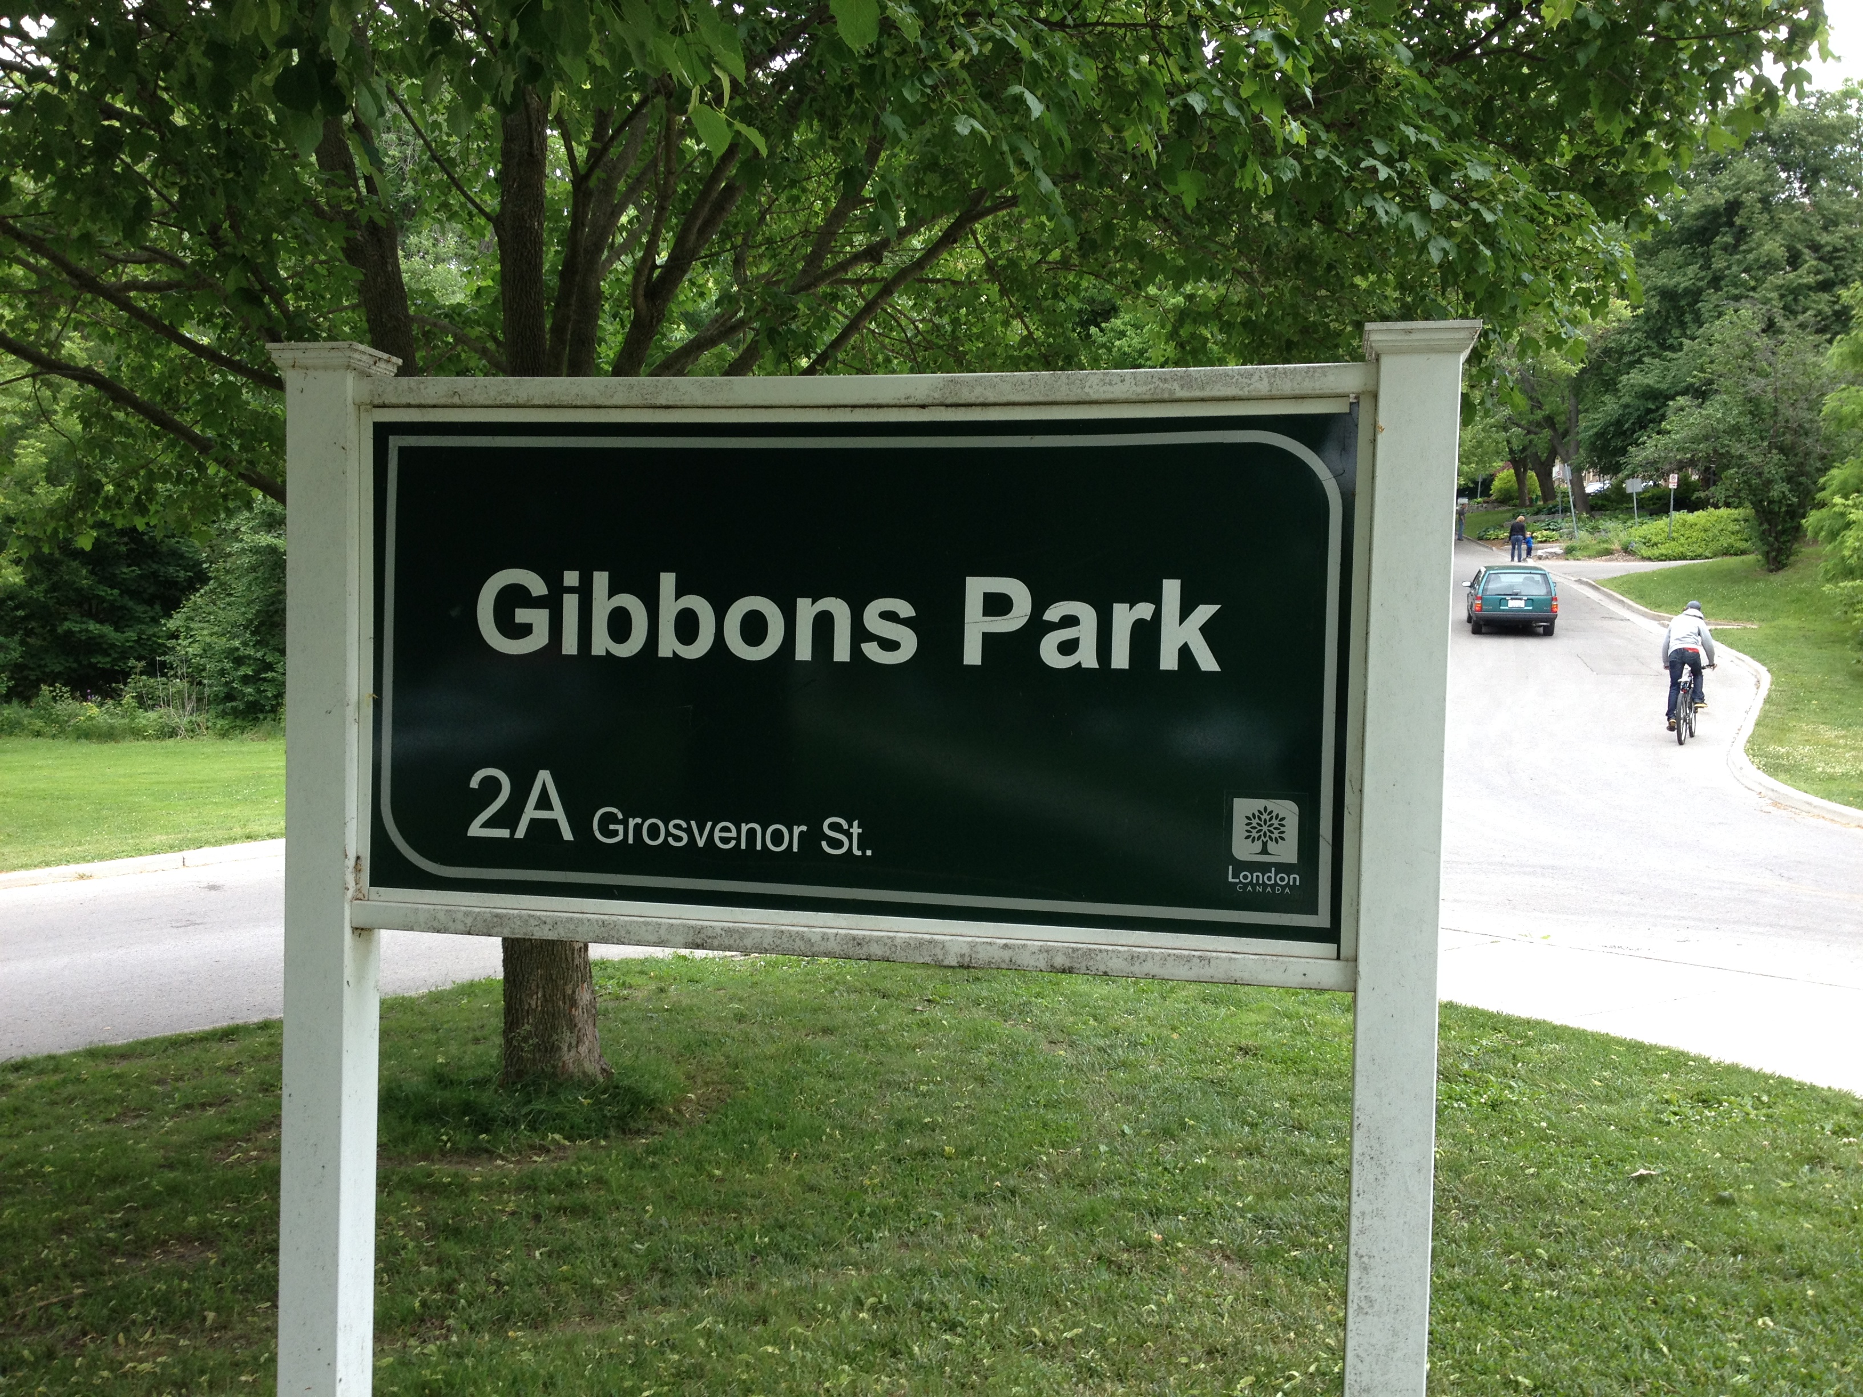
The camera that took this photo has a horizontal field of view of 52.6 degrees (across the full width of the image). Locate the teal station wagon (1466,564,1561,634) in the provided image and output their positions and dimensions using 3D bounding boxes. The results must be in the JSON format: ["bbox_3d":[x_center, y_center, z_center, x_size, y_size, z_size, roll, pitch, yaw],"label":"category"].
[{"bbox_3d":[12.709,-2.205,41.325,1.760,1.450,4.830,2,7,13],"label":"teal station wagon"}]

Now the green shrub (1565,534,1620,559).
[{"bbox_3d":[22.907,-5.288,65.300,1.800,0.850,1.300,2,2,17],"label":"green shrub"}]

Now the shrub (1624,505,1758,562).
[{"bbox_3d":[26.796,-5.781,66.500,4.300,1.750,2.700,2,2,17],"label":"shrub"}]

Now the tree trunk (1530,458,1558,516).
[{"bbox_3d":[28.626,-9.893,88.000,1.150,2.750,0.900,2,2,18],"label":"tree trunk"}]

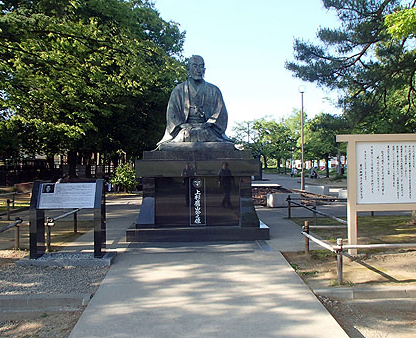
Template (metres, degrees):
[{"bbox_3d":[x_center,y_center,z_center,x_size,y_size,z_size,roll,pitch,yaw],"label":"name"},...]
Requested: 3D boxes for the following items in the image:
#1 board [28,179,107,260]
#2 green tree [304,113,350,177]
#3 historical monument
[{"bbox_3d":[-2.000,0.715,6.430,0.990,1.090,0.430,0,0,-4],"label":"board"},{"bbox_3d":[12.300,-2.500,46.000,5.200,6.600,5.200,0,0,0],"label":"green tree"},{"bbox_3d":[-0.235,-0.540,9.450,2.640,3.740,2.500,0,0,-3],"label":"historical monument"}]

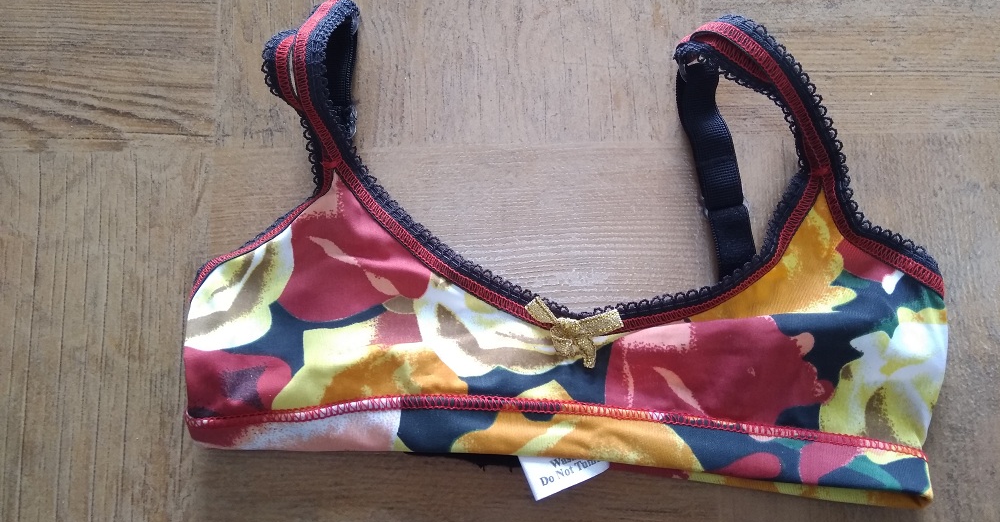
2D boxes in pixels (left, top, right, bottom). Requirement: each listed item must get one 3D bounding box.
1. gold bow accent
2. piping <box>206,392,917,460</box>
[{"bbox_3d":[0.031,0.030,0.327,0.040,0.008,0.029,4,83,-2],"label":"gold bow accent"},{"bbox_3d":[0.023,0.069,0.326,0.309,0.014,0.020,3,83,-2],"label":"piping"}]

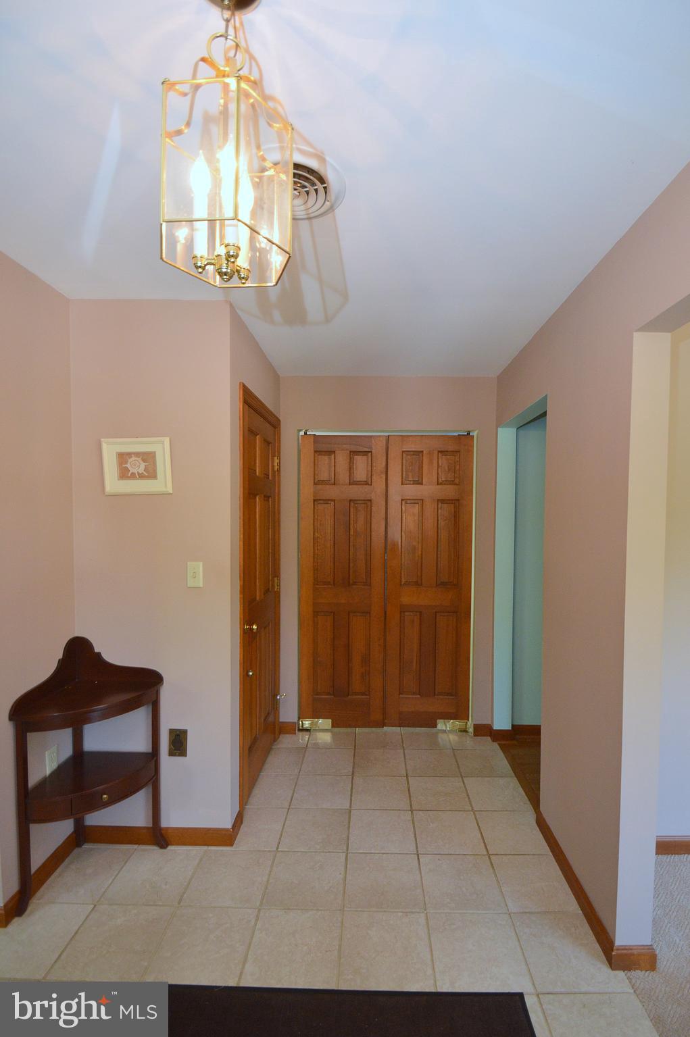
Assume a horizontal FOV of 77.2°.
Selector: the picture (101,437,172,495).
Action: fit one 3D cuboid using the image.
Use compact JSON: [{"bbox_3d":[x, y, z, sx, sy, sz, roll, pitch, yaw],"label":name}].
[{"bbox_3d":[-0.925,-0.231,1.920,0.305,0.252,0.020,-2,4,2],"label":"picture"}]

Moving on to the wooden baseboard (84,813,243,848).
[{"bbox_3d":[-0.848,1.433,2.015,0.700,0.082,0.135,0,2,2],"label":"wooden baseboard"}]

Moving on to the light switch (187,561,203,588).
[{"bbox_3d":[-0.672,0.255,1.940,0.070,0.115,0.010,0,2,2],"label":"light switch"}]

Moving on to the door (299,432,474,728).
[{"bbox_3d":[0.284,0.429,2.970,1.190,2.015,0.040,0,2,2],"label":"door"}]

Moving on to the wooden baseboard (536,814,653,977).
[{"bbox_3d":[0.965,1.425,1.733,0.140,0.084,0.680,0,2,4],"label":"wooden baseboard"}]

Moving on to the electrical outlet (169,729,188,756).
[{"bbox_3d":[-0.750,1.011,1.945,0.081,0.123,0.012,0,2,2],"label":"electrical outlet"}]

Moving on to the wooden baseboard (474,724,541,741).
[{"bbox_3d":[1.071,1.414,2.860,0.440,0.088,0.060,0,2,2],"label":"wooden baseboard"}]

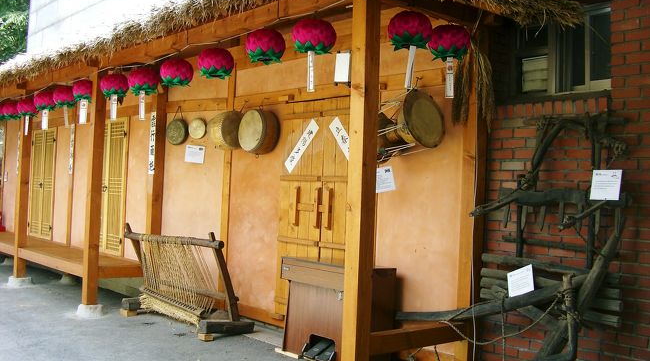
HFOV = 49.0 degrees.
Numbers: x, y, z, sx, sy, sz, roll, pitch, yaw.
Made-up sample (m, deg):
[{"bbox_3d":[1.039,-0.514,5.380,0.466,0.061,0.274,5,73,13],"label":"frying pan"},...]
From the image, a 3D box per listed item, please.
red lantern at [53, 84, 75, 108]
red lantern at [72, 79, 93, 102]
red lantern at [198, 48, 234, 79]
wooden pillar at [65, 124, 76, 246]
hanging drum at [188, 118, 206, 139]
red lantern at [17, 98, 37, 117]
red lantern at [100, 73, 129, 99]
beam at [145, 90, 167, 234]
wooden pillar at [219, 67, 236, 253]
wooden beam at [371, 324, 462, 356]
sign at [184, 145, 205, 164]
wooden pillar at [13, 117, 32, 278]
[{"bbox_3d":[-2.914,-0.936,7.950,0.270,0.240,0.270,3,-2,-41],"label":"red lantern"},{"bbox_3d":[-2.763,-1.032,8.178,0.285,0.250,0.285,3,-1,-40],"label":"red lantern"},{"bbox_3d":[-0.817,-0.881,5.370,0.270,0.240,0.270,2,-1,0],"label":"red lantern"},{"bbox_3d":[-3.578,0.054,10.124,0.100,1.740,0.150,3,-1,-40],"label":"wooden pillar"},{"bbox_3d":[-1.411,-0.574,7.907,0.235,0.238,0.060,2,-1,25],"label":"hanging drum"},{"bbox_3d":[-4.005,-0.984,9.618,0.280,0.255,0.280,3,-1,-40],"label":"red lantern"},{"bbox_3d":[-2.201,-0.996,7.475,0.290,0.250,0.290,3,-1,-40],"label":"red lantern"},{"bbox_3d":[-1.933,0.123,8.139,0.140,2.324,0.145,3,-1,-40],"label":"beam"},{"bbox_3d":[-0.944,0.056,7.187,0.118,2.344,0.133,3,-2,-42],"label":"wooden pillar"},{"bbox_3d":[0.596,1.014,4.645,0.916,0.125,0.099,3,-2,-39],"label":"wooden beam"},{"bbox_3d":[-1.443,-0.287,7.947,0.243,0.186,0.005,8,1,25],"label":"sign"},{"bbox_3d":[-3.859,0.064,9.100,0.120,2.400,0.120,3,-2,-41],"label":"wooden pillar"}]

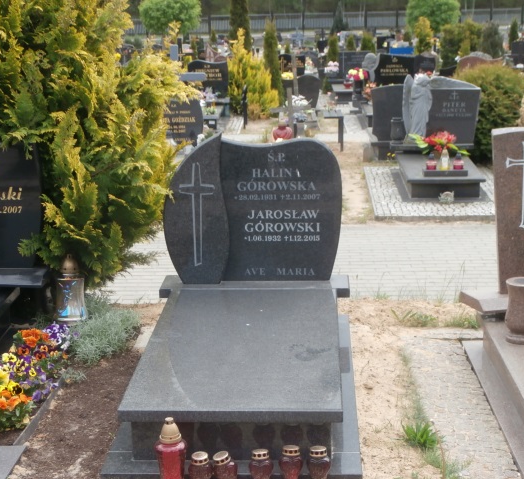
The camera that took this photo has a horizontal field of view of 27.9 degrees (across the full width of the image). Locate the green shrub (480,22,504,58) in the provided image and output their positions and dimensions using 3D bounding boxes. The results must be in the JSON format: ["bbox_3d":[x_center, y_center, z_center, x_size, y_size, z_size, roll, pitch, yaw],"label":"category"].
[{"bbox_3d":[7.426,-6.360,34.000,0.800,1.380,0.800,0,12,3],"label":"green shrub"}]

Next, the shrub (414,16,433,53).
[{"bbox_3d":[4.349,-5.229,28.332,0.520,1.470,0.520,-1,12,4],"label":"shrub"}]

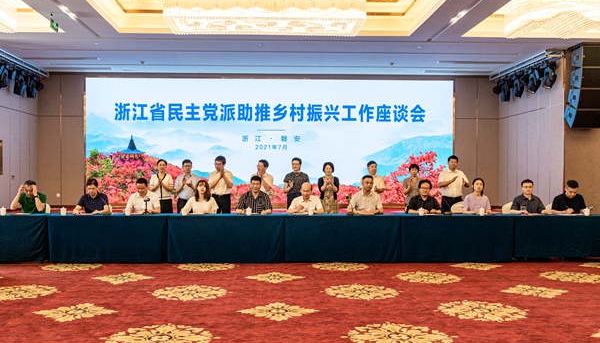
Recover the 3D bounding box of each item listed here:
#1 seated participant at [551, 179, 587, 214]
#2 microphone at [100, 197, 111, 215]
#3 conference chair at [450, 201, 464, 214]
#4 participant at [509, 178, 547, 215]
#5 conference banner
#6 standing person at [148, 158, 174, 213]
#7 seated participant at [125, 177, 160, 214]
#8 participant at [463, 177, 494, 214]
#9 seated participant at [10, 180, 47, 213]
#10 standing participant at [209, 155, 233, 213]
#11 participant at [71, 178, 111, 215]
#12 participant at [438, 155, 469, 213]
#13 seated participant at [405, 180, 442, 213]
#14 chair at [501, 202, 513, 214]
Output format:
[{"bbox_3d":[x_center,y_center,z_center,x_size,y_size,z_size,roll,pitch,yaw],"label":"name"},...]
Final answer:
[{"bbox_3d":[4.599,0.807,9.411,0.600,1.328,0.780,0,0,-2],"label":"seated participant"},{"bbox_3d":[-3.124,0.564,8.853,0.120,0.286,0.200,0,-1,-23],"label":"microphone"},{"bbox_3d":[2.820,0.979,9.408,0.460,0.918,0.560,0,-1,0],"label":"conference chair"},{"bbox_3d":[3.882,0.796,9.350,0.600,1.313,0.780,0,0,10],"label":"participant"},{"bbox_3d":[-0.815,-0.850,15.770,10.500,3.560,0.120,0,0,-2],"label":"conference banner"},{"bbox_3d":[-2.511,0.610,10.000,0.460,1.656,0.360,0,0,-6],"label":"standing person"},{"bbox_3d":[-2.630,0.776,9.190,0.600,1.318,0.720,0,-1,-1],"label":"seated participant"},{"bbox_3d":[3.002,0.784,9.310,0.520,1.331,0.760,0,0,8],"label":"participant"},{"bbox_3d":[-4.446,0.785,9.030,0.600,1.281,0.780,0,0,-9],"label":"seated participant"},{"bbox_3d":[-1.473,0.589,10.198,0.480,1.761,0.380,0,0,3],"label":"standing participant"},{"bbox_3d":[-3.458,0.785,9.129,0.600,1.353,0.780,0,0,3],"label":"participant"},{"bbox_3d":[2.820,0.577,10.093,0.550,1.741,0.420,0,-1,-7],"label":"participant"},{"bbox_3d":[2.109,0.802,9.324,0.600,1.332,0.780,0,0,-2],"label":"seated participant"},{"bbox_3d":[3.830,0.996,9.594,0.470,0.950,0.570,0,0,-2],"label":"chair"}]

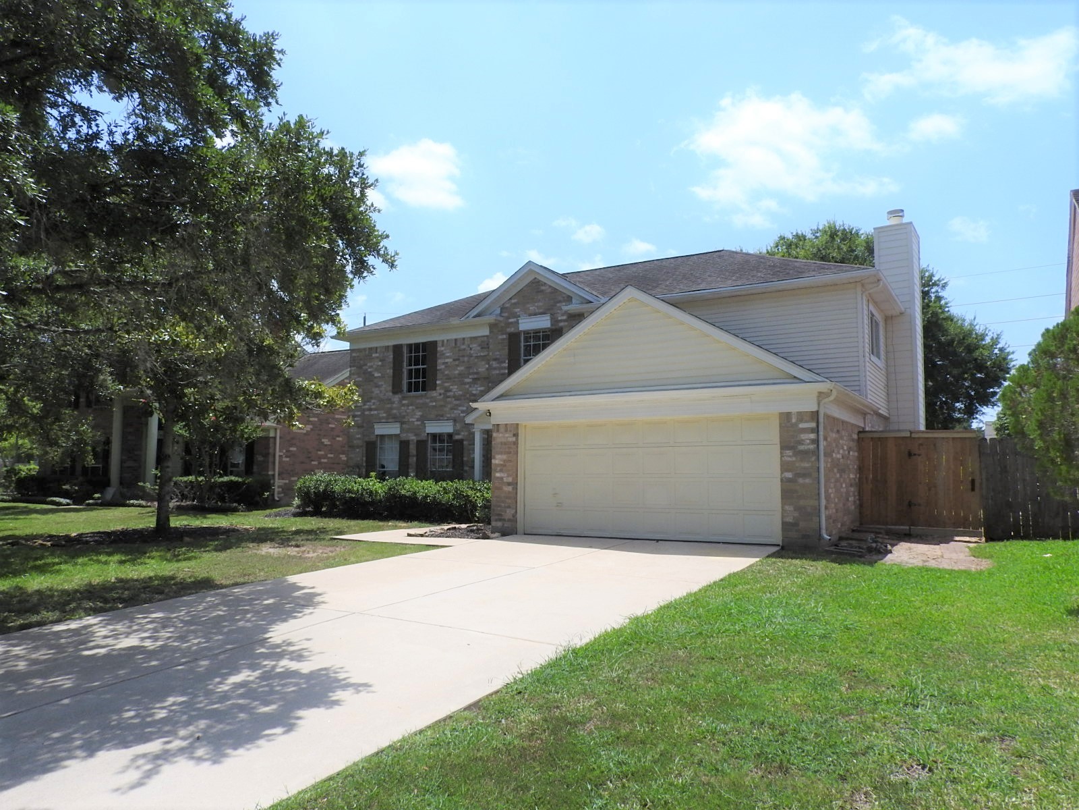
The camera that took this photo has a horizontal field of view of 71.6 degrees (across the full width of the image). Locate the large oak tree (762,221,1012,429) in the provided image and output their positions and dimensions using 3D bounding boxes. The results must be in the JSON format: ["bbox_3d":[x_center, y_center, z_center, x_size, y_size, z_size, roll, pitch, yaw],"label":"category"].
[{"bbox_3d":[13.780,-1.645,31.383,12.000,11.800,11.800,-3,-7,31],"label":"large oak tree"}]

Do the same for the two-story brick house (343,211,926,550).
[{"bbox_3d":[1.815,-1.036,21.282,15.550,8.500,14.100,-3,-7,31],"label":"two-story brick house"}]

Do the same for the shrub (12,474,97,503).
[{"bbox_3d":[-19.124,3.308,29.476,4.700,1.060,1.200,-3,-7,31],"label":"shrub"}]

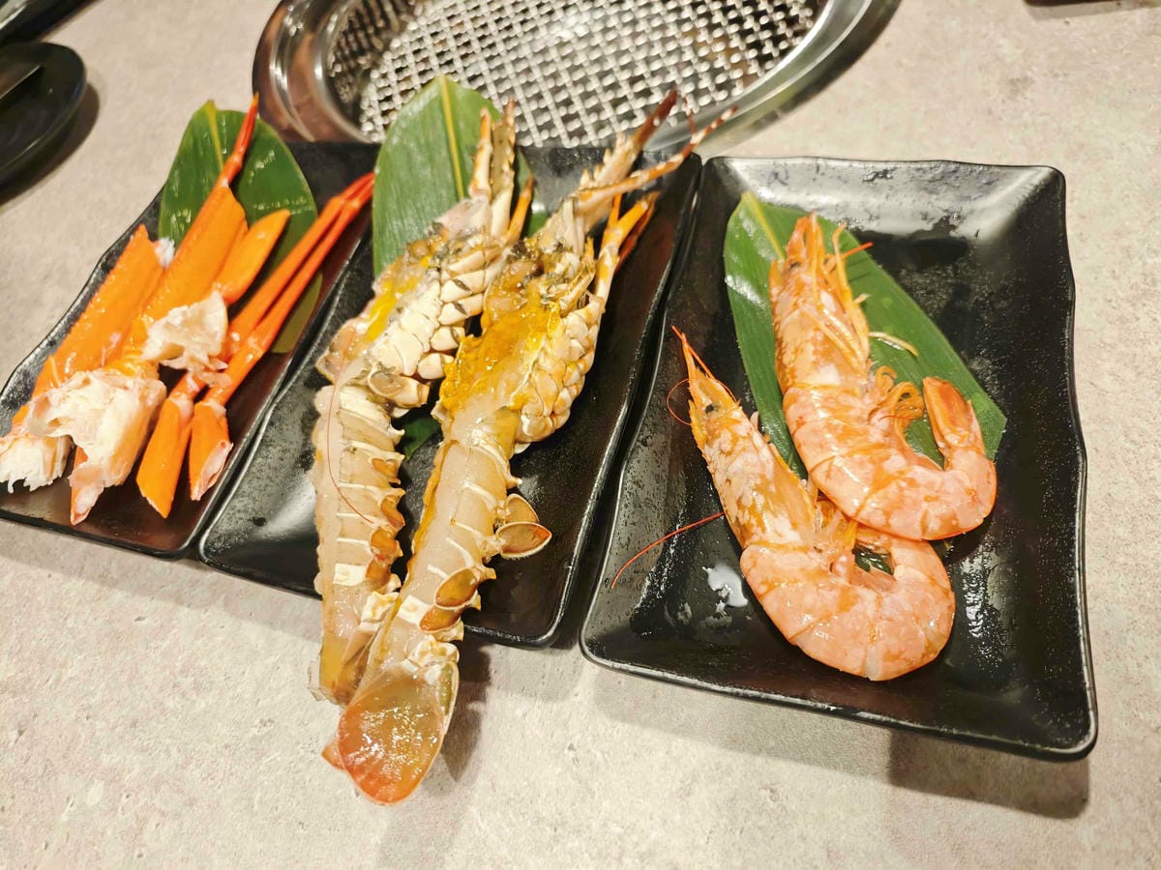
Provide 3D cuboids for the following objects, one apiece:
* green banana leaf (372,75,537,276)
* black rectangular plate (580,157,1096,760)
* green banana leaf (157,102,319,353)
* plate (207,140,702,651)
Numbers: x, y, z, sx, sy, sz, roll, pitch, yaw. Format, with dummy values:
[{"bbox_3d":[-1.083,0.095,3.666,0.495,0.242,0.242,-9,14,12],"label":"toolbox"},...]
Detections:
[{"bbox_3d":[-0.058,-0.075,0.325,0.075,0.024,0.172,-4,72,9],"label":"green banana leaf"},{"bbox_3d":[0.093,-0.012,0.271,0.138,0.025,0.213,8,63,15],"label":"black rectangular plate"},{"bbox_3d":[-0.154,-0.093,0.356,0.075,0.024,0.154,-19,70,0],"label":"green banana leaf"},{"bbox_3d":[-0.041,-0.031,0.309,0.138,0.025,0.213,9,64,16],"label":"plate"}]

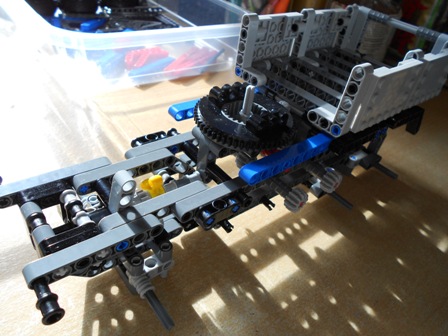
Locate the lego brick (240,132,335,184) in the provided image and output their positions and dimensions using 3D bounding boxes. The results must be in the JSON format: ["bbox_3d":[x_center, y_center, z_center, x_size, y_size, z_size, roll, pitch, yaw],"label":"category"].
[{"bbox_3d":[0.037,-0.006,0.182,0.071,0.007,0.008,-22,48,-35],"label":"lego brick"}]

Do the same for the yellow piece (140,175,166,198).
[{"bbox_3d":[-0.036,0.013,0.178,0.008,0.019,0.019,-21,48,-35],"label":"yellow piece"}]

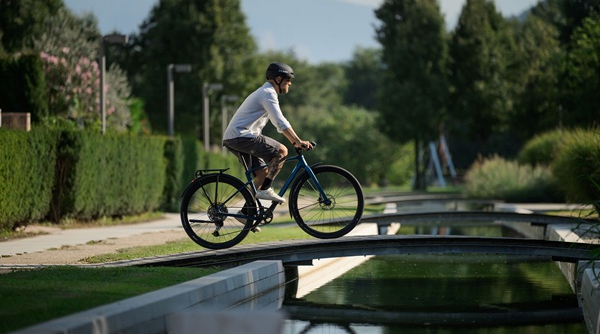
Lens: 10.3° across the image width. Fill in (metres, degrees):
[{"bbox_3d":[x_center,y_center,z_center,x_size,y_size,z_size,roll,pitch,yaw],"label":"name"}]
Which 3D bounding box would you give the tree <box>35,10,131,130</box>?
[{"bbox_3d":[-4.820,-1.220,74.000,2.300,4.500,2.300,0,0,0],"label":"tree"}]

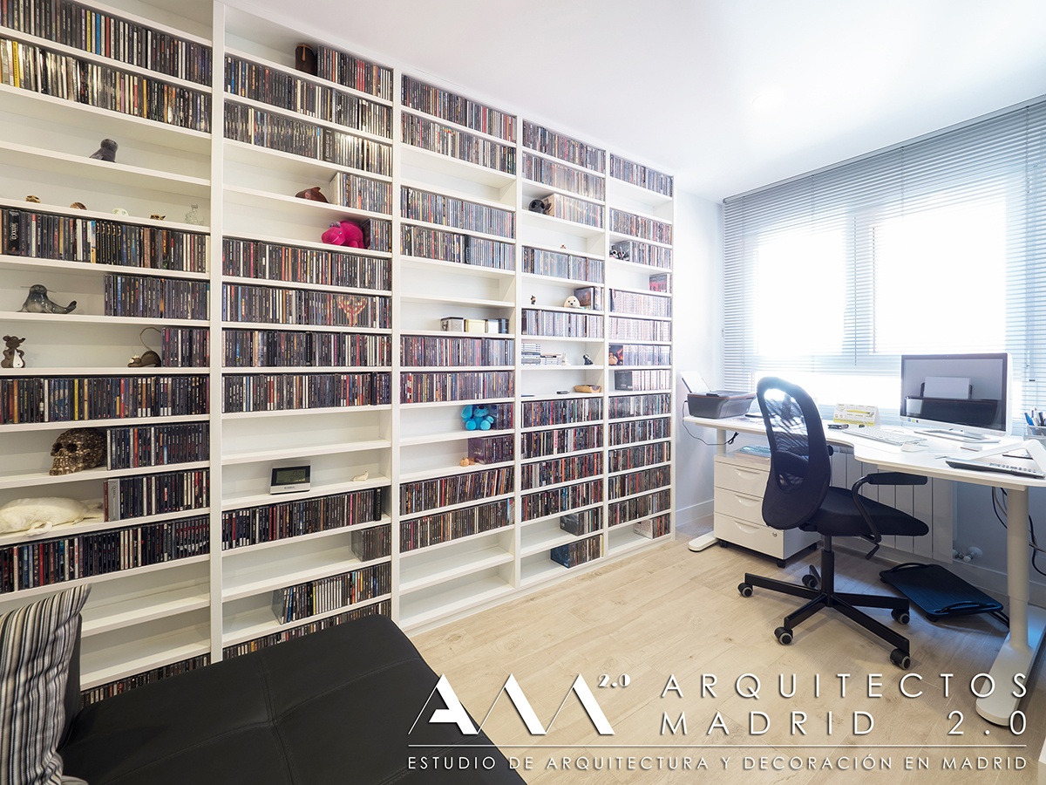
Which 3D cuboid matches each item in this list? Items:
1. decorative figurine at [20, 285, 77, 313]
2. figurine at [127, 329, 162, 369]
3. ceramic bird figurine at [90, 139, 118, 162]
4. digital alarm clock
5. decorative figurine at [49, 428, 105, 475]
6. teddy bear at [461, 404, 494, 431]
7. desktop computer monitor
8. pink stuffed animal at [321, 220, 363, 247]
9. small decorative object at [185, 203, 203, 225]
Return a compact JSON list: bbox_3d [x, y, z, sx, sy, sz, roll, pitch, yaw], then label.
[{"bbox_3d":[-1.427,-0.277,1.270,0.080,0.088,0.102,0,2,-8],"label":"decorative figurine"},{"bbox_3d":[-1.235,-0.147,1.384,0.095,0.130,0.050,-2,3,-40],"label":"figurine"},{"bbox_3d":[-1.315,-0.756,1.325,0.066,0.082,0.050,0,2,-3],"label":"ceramic bird figurine"},{"bbox_3d":[-0.890,0.330,1.625,0.132,0.095,0.045,-1,3,-26],"label":"digital alarm clock"},{"bbox_3d":[-1.381,0.186,1.318,0.097,0.132,0.137,0,2,3],"label":"decorative figurine"},{"bbox_3d":[-0.227,0.124,2.113,0.150,0.130,0.105,0,2,-12],"label":"teddy bear"},{"bbox_3d":[2.235,0.020,2.210,0.170,0.425,0.555,0,2,2],"label":"desktop computer monitor"},{"bbox_3d":[-0.741,-0.643,1.733,0.110,0.120,0.130,1,2,17],"label":"pink stuffed animal"},{"bbox_3d":[-1.123,-0.603,1.446,0.048,0.084,0.045,-2,3,-37],"label":"small decorative object"}]

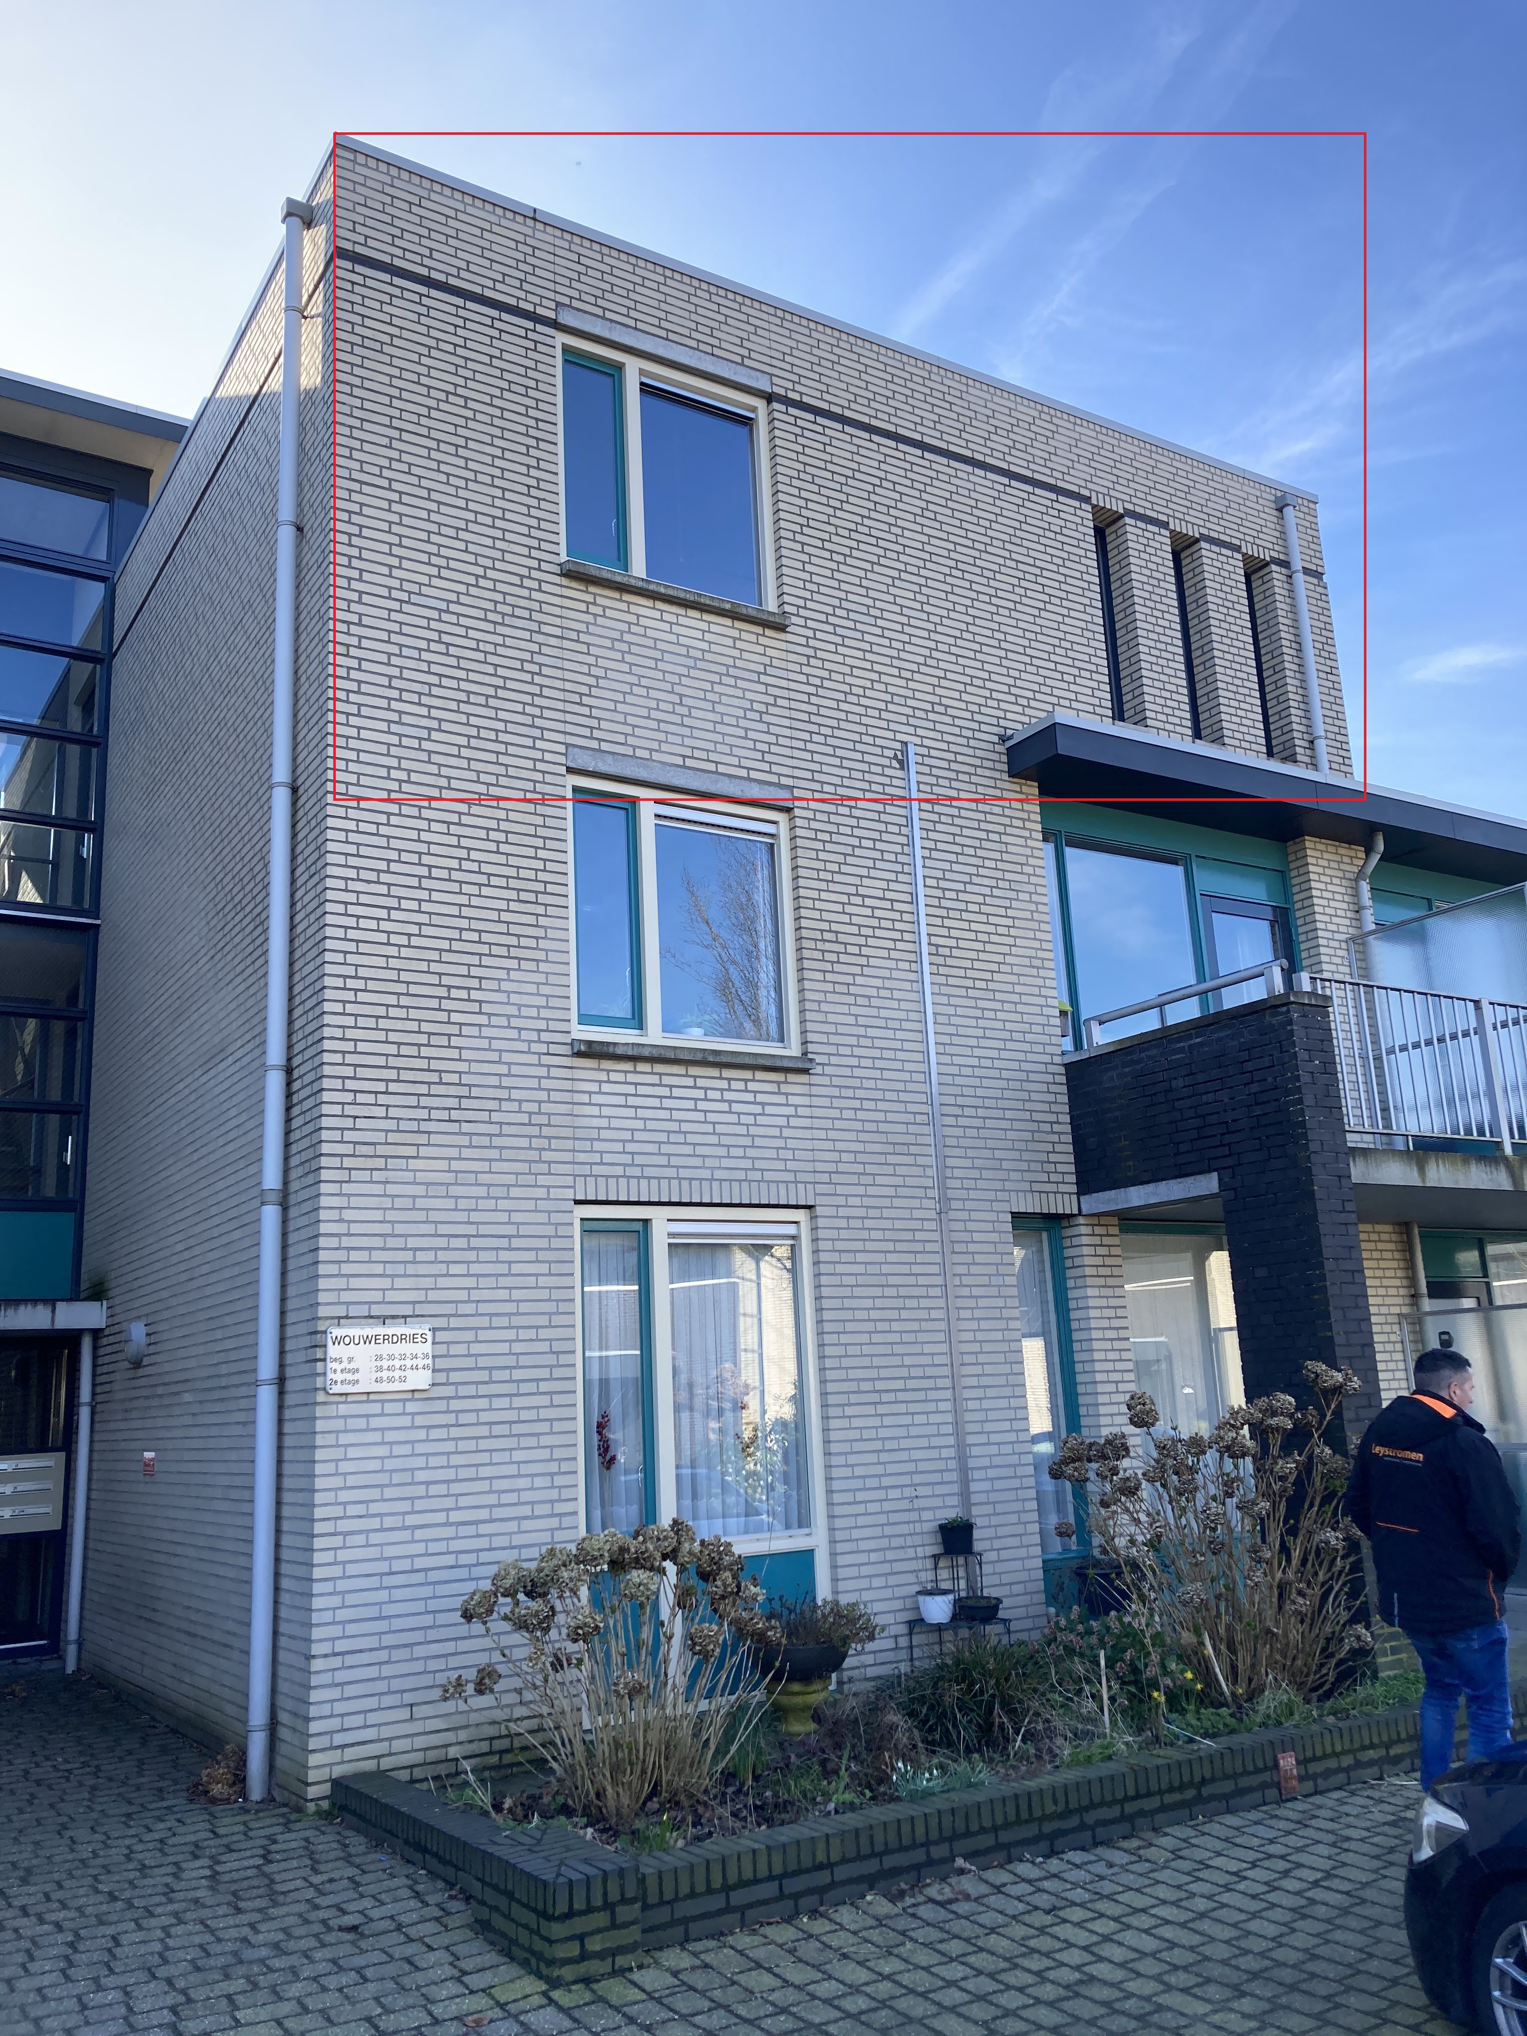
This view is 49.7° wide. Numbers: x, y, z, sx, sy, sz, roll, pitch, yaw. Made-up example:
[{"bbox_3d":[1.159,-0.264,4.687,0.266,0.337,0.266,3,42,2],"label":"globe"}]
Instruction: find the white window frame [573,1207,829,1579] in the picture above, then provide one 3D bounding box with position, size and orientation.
[{"bbox_3d":[-0.345,1.913,8.697,1.494,1.814,0.100,5,-15,-32],"label":"white window frame"}]

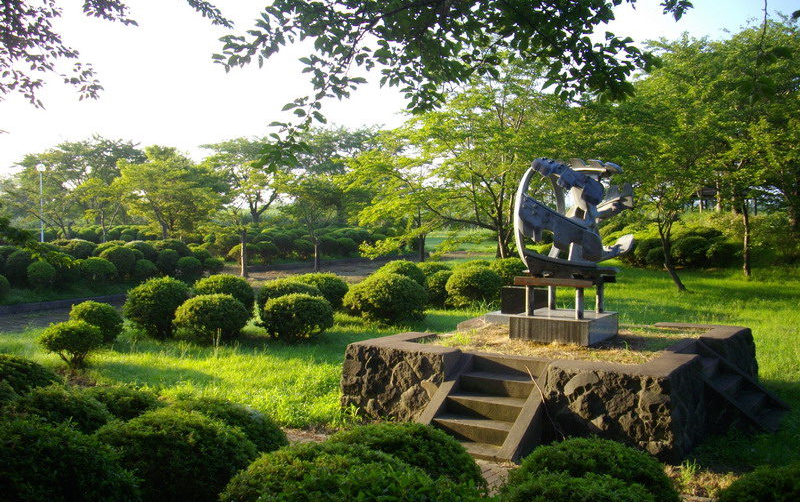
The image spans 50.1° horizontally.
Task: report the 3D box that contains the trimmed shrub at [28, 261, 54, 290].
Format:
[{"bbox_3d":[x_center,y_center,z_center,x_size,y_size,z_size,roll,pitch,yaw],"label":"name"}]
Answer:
[{"bbox_3d":[-10.397,0.647,24.800,0.800,0.840,0.800,-2,3,-23],"label":"trimmed shrub"}]

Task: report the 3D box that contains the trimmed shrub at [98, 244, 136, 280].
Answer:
[{"bbox_3d":[-8.345,0.352,25.321,1.095,0.972,1.095,-1,3,-18],"label":"trimmed shrub"}]

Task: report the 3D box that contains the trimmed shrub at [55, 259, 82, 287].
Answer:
[{"bbox_3d":[-8.792,0.601,22.691,0.743,0.698,0.743,-1,3,-21],"label":"trimmed shrub"}]

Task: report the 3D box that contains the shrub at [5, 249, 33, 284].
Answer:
[{"bbox_3d":[-10.296,0.461,23.200,0.868,1.004,0.868,-1,2,-24],"label":"shrub"}]

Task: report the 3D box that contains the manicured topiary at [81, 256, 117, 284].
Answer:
[{"bbox_3d":[-8.603,0.556,24.400,1.084,0.799,1.084,0,2,-19],"label":"manicured topiary"}]

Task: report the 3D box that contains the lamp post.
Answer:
[{"bbox_3d":[-15.731,-1.762,37.588,0.400,4.111,0.400,-1,3,-23],"label":"lamp post"}]

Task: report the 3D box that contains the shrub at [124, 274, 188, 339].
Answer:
[{"bbox_3d":[-4.566,1.063,16.100,1.260,1.180,1.250,-1,3,-16],"label":"shrub"}]

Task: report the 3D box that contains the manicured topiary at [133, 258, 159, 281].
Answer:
[{"bbox_3d":[-7.294,0.544,24.567,0.718,0.658,0.718,-1,3,-17],"label":"manicured topiary"}]

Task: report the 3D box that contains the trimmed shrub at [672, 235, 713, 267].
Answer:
[{"bbox_3d":[11.079,0.038,32.500,1.520,1.254,1.520,1,2,19],"label":"trimmed shrub"}]

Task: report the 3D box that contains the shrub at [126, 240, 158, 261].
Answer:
[{"bbox_3d":[-8.919,0.122,29.521,1.104,0.970,1.104,-1,3,-17],"label":"shrub"}]

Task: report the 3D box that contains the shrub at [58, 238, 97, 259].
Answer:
[{"bbox_3d":[-11.692,0.181,31.000,1.400,1.150,1.400,-2,3,-21],"label":"shrub"}]

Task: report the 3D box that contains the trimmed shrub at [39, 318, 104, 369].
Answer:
[{"bbox_3d":[-4.549,1.289,11.816,0.883,0.673,0.883,-1,3,-21],"label":"trimmed shrub"}]

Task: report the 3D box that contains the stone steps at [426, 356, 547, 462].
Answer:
[{"bbox_3d":[0.859,1.586,8.775,1.150,0.790,1.150,2,4,34],"label":"stone steps"}]

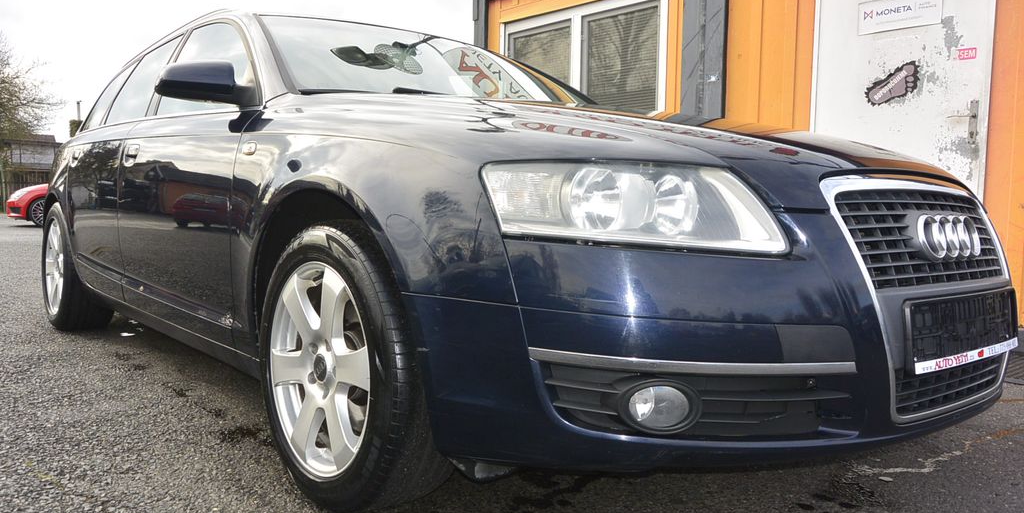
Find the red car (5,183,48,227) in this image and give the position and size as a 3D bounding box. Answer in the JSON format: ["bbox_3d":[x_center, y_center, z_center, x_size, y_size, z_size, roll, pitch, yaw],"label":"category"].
[{"bbox_3d":[-8.720,-1.290,16.930,4.250,1.370,1.830,1,4,-18],"label":"red car"}]

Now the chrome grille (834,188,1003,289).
[{"bbox_3d":[0.874,-0.046,1.552,0.670,0.205,0.120,-1,-13,-41],"label":"chrome grille"}]

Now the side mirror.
[{"bbox_3d":[-0.873,-0.492,2.186,0.235,0.155,0.210,-1,5,-41],"label":"side mirror"}]

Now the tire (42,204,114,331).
[{"bbox_3d":[-2.218,0.043,3.913,0.230,0.650,0.650,-1,5,-41],"label":"tire"}]

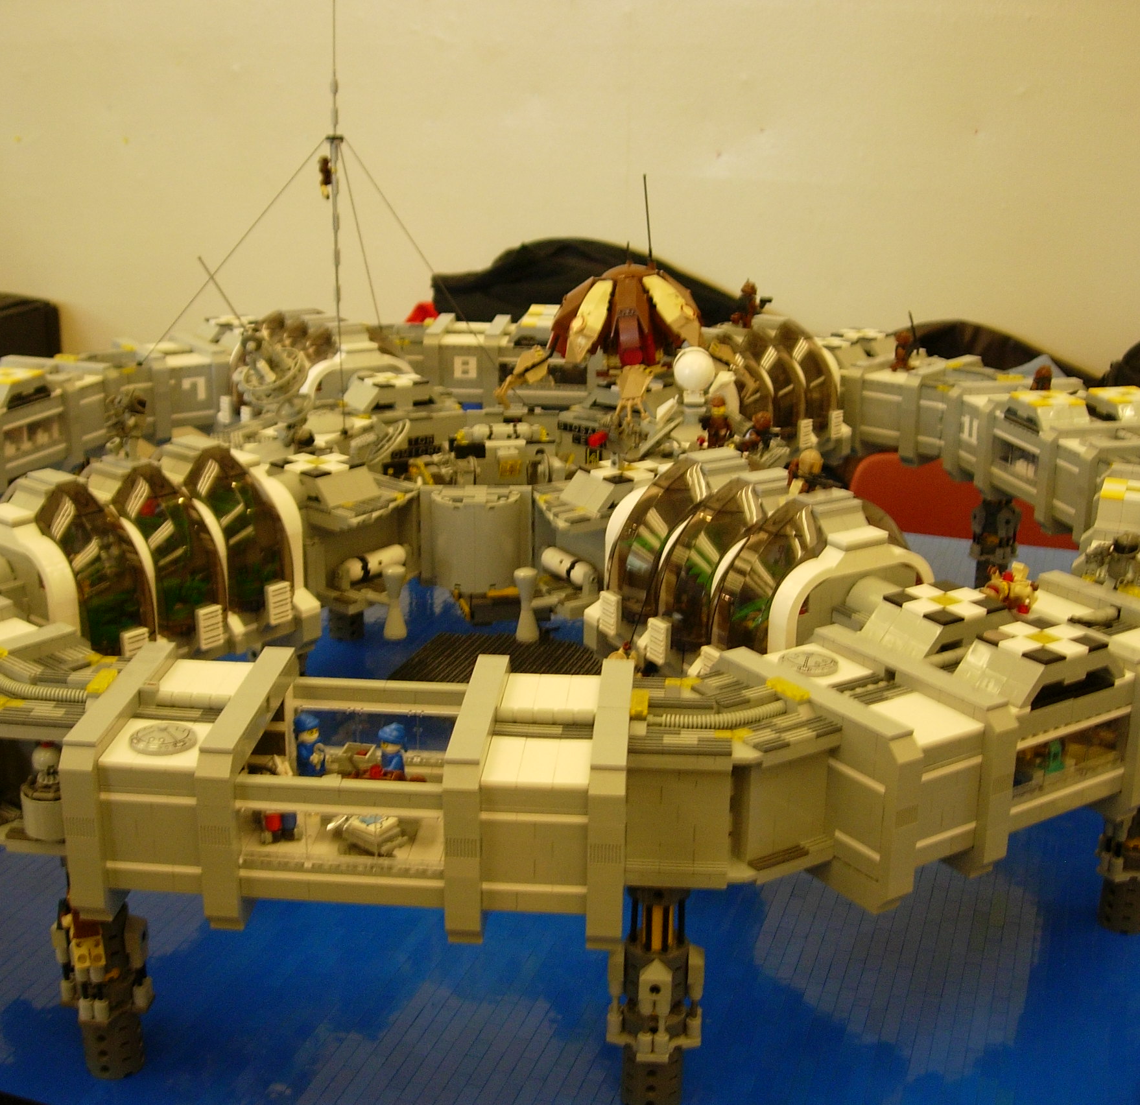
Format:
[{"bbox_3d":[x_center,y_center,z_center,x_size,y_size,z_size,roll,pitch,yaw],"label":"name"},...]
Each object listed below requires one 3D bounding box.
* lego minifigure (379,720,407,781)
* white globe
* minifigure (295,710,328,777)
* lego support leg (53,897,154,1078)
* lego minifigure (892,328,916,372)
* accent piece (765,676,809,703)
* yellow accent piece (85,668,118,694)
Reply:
[{"bbox_3d":[-0.088,0.107,0.806,0.019,0.043,0.025,-13,23,-36],"label":"lego minifigure"},{"bbox_3d":[0.096,-0.141,1.243,0.033,0.033,0.033,2,19,4],"label":"white globe"},{"bbox_3d":[-0.132,0.103,0.815,0.019,0.043,0.025,15,23,36],"label":"minifigure"},{"bbox_3d":[-0.241,0.215,0.836,0.051,0.128,0.051,2,18,4],"label":"lego support leg"},{"bbox_3d":[0.323,-0.195,1.556,0.022,0.040,0.024,12,21,30],"label":"lego minifigure"},{"bbox_3d":[0.107,0.067,0.799,0.008,0.004,0.024,-11,22,-32],"label":"accent piece"},{"bbox_3d":[-0.230,0.064,0.796,0.008,0.004,0.024,2,18,4],"label":"yellow accent piece"}]

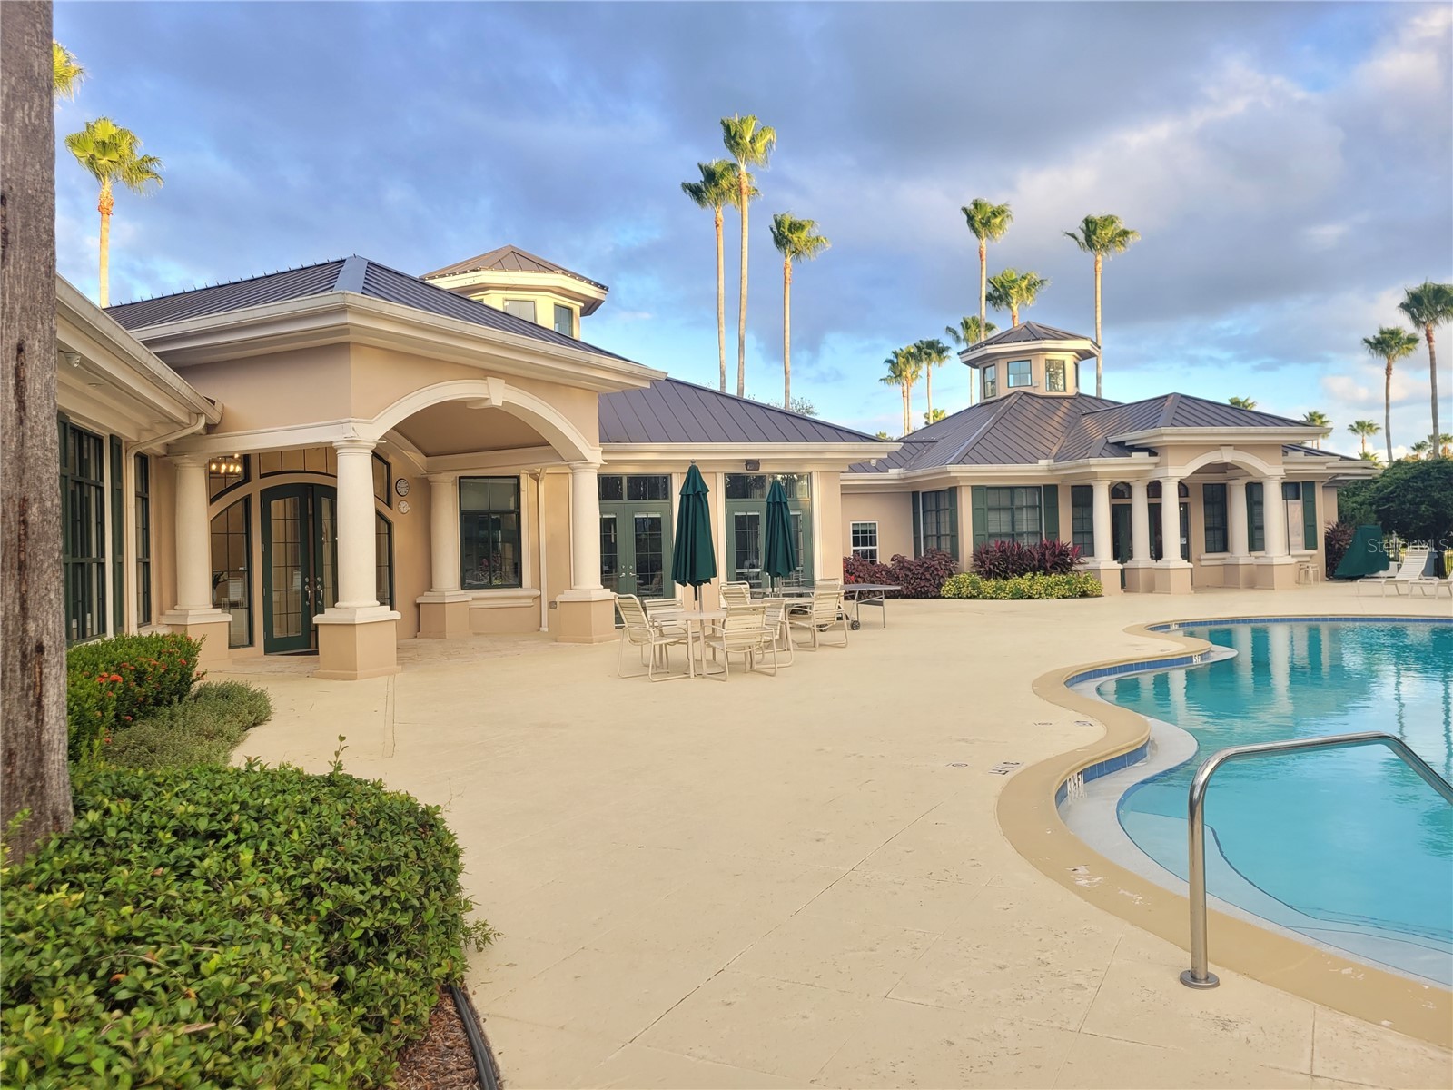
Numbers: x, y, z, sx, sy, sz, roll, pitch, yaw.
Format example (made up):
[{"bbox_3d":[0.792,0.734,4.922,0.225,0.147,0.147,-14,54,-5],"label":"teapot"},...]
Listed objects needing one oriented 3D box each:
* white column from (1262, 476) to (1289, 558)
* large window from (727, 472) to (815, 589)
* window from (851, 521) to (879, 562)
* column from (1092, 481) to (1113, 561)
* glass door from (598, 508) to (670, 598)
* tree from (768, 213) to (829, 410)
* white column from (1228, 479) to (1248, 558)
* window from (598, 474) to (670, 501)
[{"bbox_3d":[15.751,-0.803,31.327,0.580,2.312,0.580,-1,0,-17],"label":"white column"},{"bbox_3d":[0.915,-0.035,23.167,1.963,2.991,0.140,-1,0,-17],"label":"large window"},{"bbox_3d":[4.316,0.032,33.993,0.961,1.492,0.130,-1,0,-17],"label":"window"},{"bbox_3d":[10.225,-0.641,29.700,0.570,2.209,0.570,-1,0,-17],"label":"column"},{"bbox_3d":[-2.005,0.456,22.269,1.790,2.396,0.120,-1,0,-17],"label":"glass door"},{"bbox_3d":[3.664,-7.094,51.961,3.000,17.459,3.000,-1,0,-17],"label":"tree"},{"bbox_3d":[14.542,-0.737,31.000,0.570,2.215,0.570,-1,0,-17],"label":"white column"},{"bbox_3d":[-1.966,-1.139,21.901,1.750,0.563,0.120,-1,0,-17],"label":"window"}]

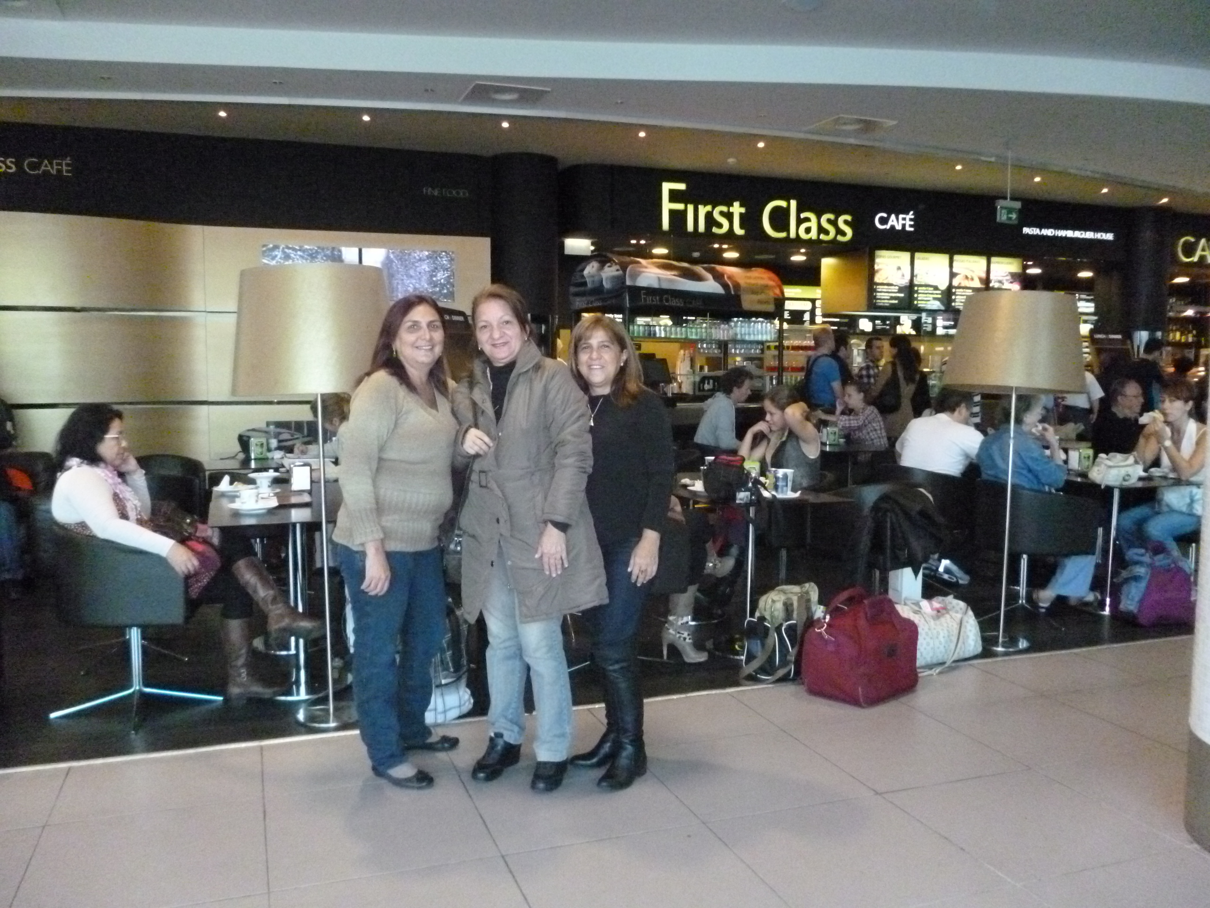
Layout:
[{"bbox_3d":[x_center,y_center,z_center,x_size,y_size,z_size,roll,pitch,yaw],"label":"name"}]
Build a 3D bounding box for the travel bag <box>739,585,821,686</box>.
[{"bbox_3d":[0.784,0.775,4.324,0.320,0.380,0.240,1,5,10],"label":"travel bag"}]

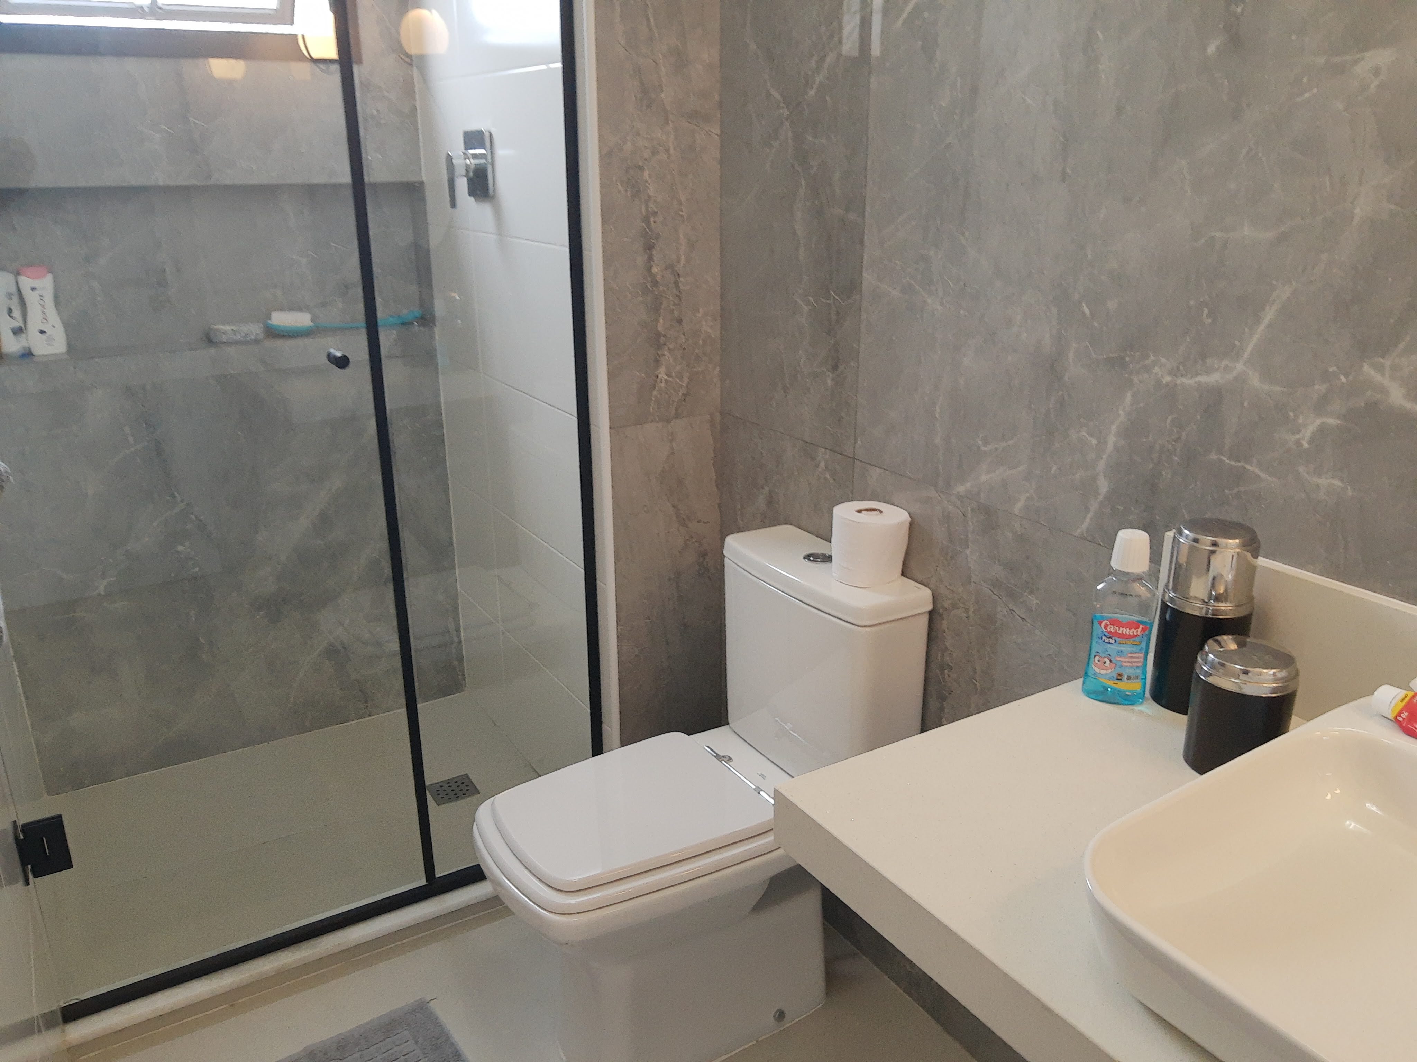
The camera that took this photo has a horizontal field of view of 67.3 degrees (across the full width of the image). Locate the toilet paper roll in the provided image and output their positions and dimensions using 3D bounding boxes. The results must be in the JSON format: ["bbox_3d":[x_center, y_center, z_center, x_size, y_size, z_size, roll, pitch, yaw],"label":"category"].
[{"bbox_3d":[0.242,0.019,1.593,0.112,0.098,0.112,0,19,0],"label":"toilet paper roll"}]

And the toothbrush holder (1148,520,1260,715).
[{"bbox_3d":[0.513,0.088,1.099,0.086,0.189,0.086,-11,21,-29],"label":"toothbrush holder"}]

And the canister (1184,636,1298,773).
[{"bbox_3d":[0.493,0.166,0.987,0.086,0.114,0.086,-11,21,-29],"label":"canister"}]

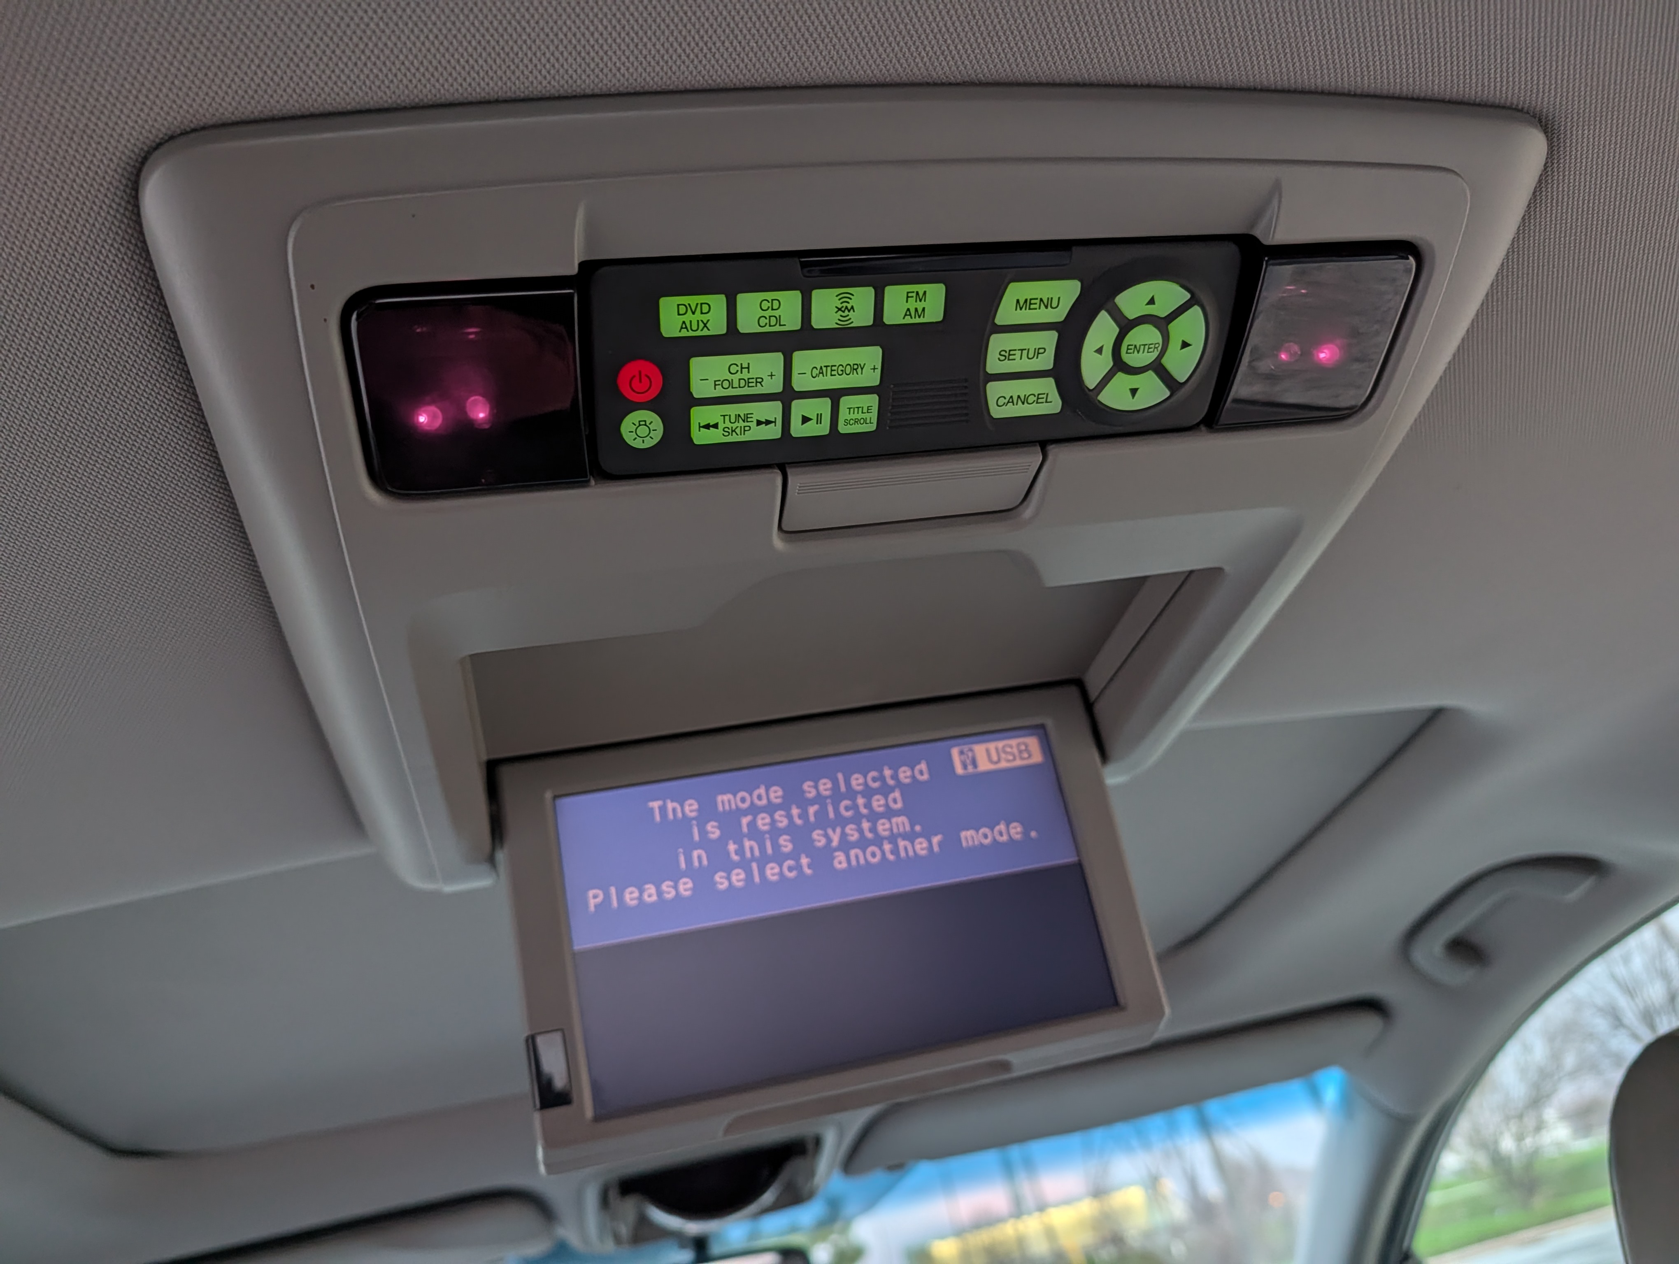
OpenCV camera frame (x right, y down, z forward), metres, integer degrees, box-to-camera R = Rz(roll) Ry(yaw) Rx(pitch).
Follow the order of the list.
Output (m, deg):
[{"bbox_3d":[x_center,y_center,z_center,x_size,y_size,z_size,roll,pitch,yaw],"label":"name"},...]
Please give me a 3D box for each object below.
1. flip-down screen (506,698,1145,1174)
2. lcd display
[{"bbox_3d":[-0.001,0.106,0.448,0.236,0.142,0.025,-7,-19,-15],"label":"flip-down screen"},{"bbox_3d":[0.000,0.104,0.444,0.199,0.112,0.010,-7,-19,-15],"label":"lcd display"}]

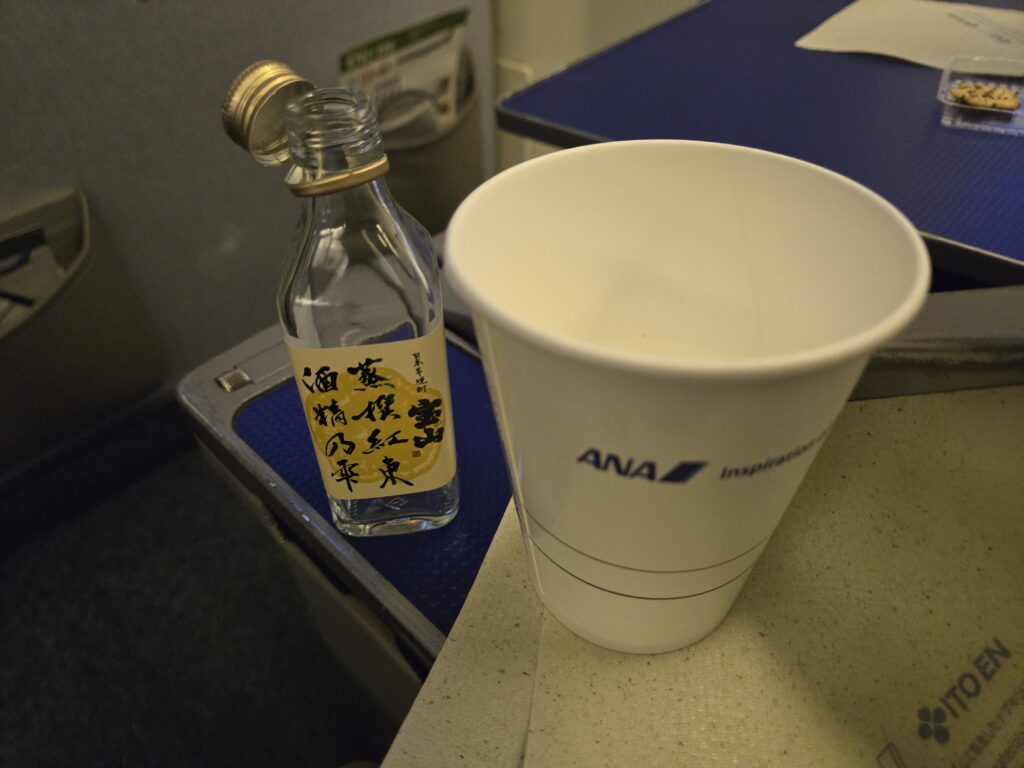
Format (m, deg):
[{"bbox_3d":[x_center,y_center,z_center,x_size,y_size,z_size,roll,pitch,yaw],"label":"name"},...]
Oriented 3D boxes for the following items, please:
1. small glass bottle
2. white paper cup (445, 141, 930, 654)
[{"bbox_3d":[-0.035,-0.013,0.159,0.037,0.109,0.035,-6,40,-6],"label":"small glass bottle"},{"bbox_3d":[0.029,0.009,0.142,0.076,0.092,0.076,-2,40,1],"label":"white paper cup"}]

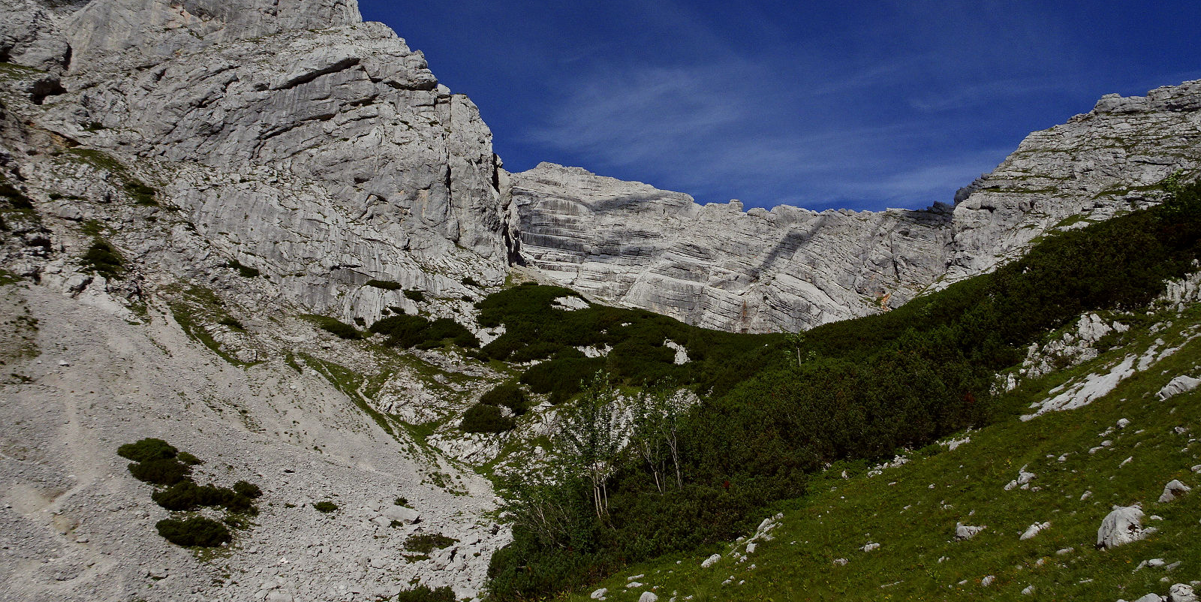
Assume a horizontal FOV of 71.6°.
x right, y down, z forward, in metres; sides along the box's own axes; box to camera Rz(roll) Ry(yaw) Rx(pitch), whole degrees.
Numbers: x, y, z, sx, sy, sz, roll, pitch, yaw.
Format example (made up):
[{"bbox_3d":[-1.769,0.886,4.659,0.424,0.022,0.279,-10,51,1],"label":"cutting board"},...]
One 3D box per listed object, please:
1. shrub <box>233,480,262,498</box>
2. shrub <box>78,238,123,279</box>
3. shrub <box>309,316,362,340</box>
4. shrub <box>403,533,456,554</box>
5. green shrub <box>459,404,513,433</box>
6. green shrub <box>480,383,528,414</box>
[{"bbox_3d":[-18.217,9.714,43.000,1.390,0.850,1.300,2,-5,-23],"label":"shrub"},{"bbox_3d":[-45.514,-3.854,76.000,3.630,3.100,3.200,3,-5,-31],"label":"shrub"},{"bbox_3d":[-27.423,2.810,86.000,5.420,2.100,3.600,1,-5,-18],"label":"shrub"},{"bbox_3d":[-7.383,10.486,36.000,2.240,0.650,1.700,1,-5,-11],"label":"shrub"},{"bbox_3d":[-8.625,8.873,63.000,4.160,1.800,3.200,1,-5,-8],"label":"green shrub"},{"bbox_3d":[-7.738,7.851,67.000,3.990,2.100,3.200,1,-5,-7],"label":"green shrub"}]

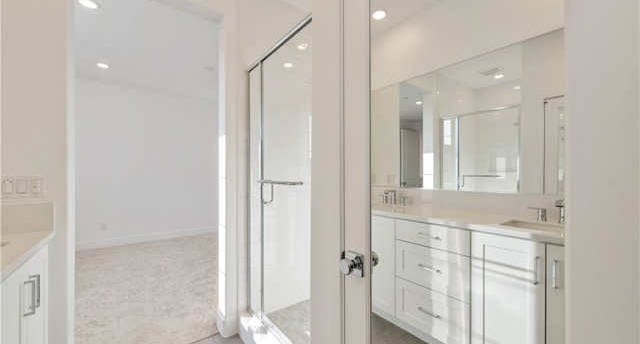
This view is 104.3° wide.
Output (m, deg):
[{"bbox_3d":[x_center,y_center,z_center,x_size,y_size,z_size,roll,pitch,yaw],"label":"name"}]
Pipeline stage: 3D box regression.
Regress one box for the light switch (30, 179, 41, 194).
[{"bbox_3d":[-1.483,0.075,1.297,0.035,0.069,0.010,0,0,-37],"label":"light switch"}]

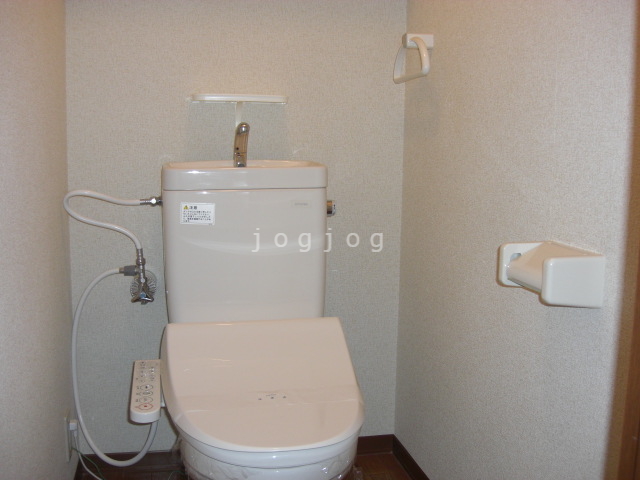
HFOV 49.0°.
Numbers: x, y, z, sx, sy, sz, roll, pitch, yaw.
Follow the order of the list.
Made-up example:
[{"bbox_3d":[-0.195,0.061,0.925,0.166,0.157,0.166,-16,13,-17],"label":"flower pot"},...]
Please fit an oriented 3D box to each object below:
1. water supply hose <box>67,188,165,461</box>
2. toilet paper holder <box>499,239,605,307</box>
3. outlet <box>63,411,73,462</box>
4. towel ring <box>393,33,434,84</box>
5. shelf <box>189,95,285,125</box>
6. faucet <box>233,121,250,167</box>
[{"bbox_3d":[-0.477,0.188,1.626,0.240,0.615,0.360,-1,8,-12],"label":"water supply hose"},{"bbox_3d":[0.355,0.052,1.101,0.107,0.085,0.157,-1,8,-12],"label":"toilet paper holder"},{"bbox_3d":[-0.596,0.464,1.652,0.011,0.120,0.072,-1,8,-12],"label":"outlet"},{"bbox_3d":[0.238,-0.442,1.708,0.072,0.118,0.220,-1,8,-12],"label":"towel ring"},{"bbox_3d":[-0.211,-0.325,1.784,0.247,0.085,0.090,-1,8,-12],"label":"shelf"},{"bbox_3d":[-0.193,-0.229,1.728,0.034,0.117,0.110,-1,8,-12],"label":"faucet"}]

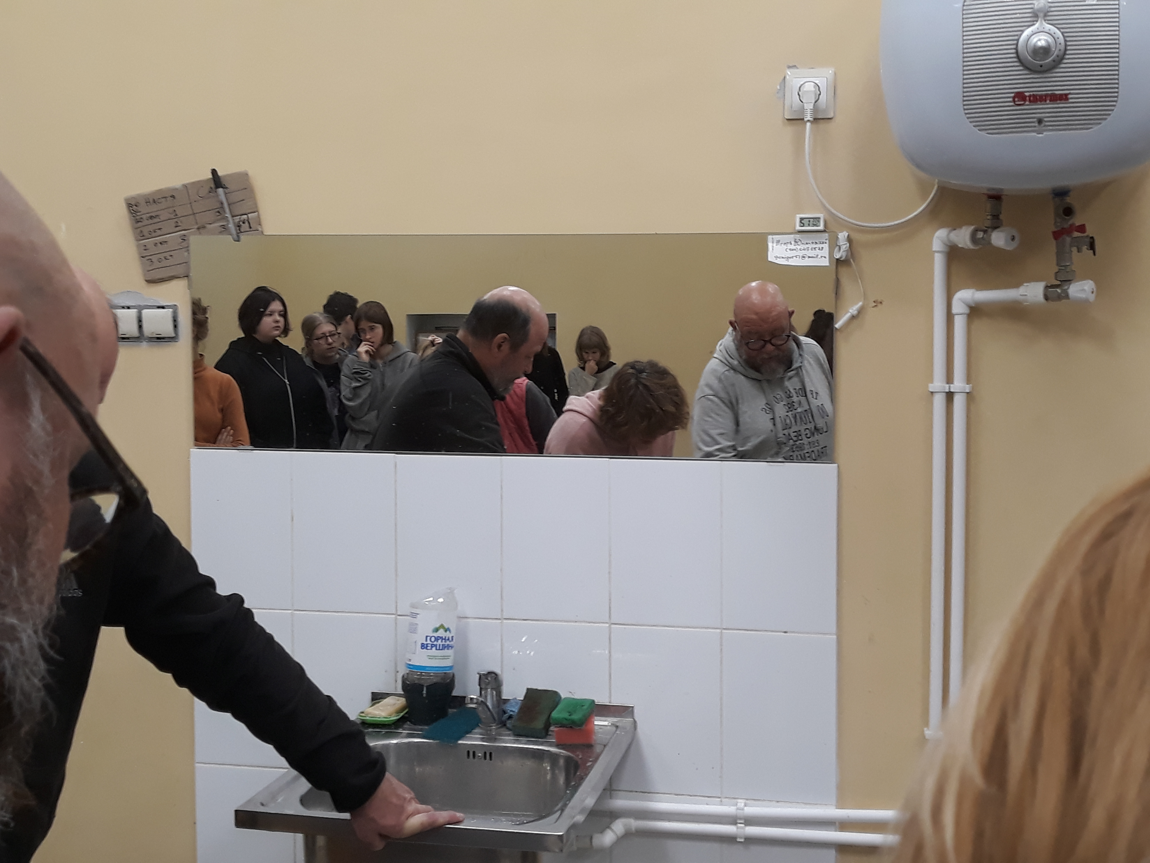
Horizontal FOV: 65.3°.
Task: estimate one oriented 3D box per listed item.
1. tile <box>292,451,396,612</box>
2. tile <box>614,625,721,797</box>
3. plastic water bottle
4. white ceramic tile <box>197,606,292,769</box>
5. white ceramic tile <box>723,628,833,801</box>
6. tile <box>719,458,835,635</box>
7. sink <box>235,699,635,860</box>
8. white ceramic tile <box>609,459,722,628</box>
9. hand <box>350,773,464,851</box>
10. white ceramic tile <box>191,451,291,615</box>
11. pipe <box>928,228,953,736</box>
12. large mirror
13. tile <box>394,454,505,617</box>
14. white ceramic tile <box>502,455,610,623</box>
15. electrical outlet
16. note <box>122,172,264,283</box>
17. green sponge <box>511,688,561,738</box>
[{"bbox_3d":[-0.436,0.193,1.698,0.200,0.300,0.009,1,2,8],"label":"tile"},{"bbox_3d":[0.161,0.500,1.613,0.198,0.298,0.009,1,2,7],"label":"tile"},{"bbox_3d":[-0.261,0.399,1.610,0.093,0.233,0.093,3,2,0],"label":"plastic water bottle"},{"bbox_3d":[-0.633,0.487,1.713,0.198,0.298,0.009,1,2,7],"label":"white ceramic tile"},{"bbox_3d":[0.363,0.509,1.599,0.200,0.300,0.009,1,2,8],"label":"white ceramic tile"},{"bbox_3d":[0.362,0.203,1.577,0.198,0.298,0.009,1,2,7],"label":"tile"},{"bbox_3d":[-0.193,0.588,1.434,0.488,0.182,0.440,1,2,12],"label":"sink"},{"bbox_3d":[0.163,0.203,1.617,0.200,0.300,0.009,1,2,8],"label":"white ceramic tile"},{"bbox_3d":[-0.236,0.537,1.265,0.160,0.100,0.100,1,2,8],"label":"hand"},{"bbox_3d":[-0.630,0.188,1.703,0.198,0.298,0.009,1,2,7],"label":"white ceramic tile"},{"bbox_3d":[0.619,0.107,1.529,0.025,0.900,0.025,0,2,8],"label":"pipe"},{"bbox_3d":[-0.141,-0.155,1.641,1.200,0.400,0.008,1,2,8],"label":"large mirror"},{"bbox_3d":[-0.233,0.194,1.652,0.198,0.298,0.009,1,2,7],"label":"tile"},{"bbox_3d":[-0.035,0.199,1.643,0.200,0.300,0.009,1,2,8],"label":"white ceramic tile"},{"bbox_3d":[0.406,-0.582,1.552,0.082,0.084,0.018,1,2,8],"label":"electrical outlet"},{"bbox_3d":[-0.726,-0.392,1.718,0.262,0.170,0.006,-12,0,8],"label":"note"},{"bbox_3d":[-0.067,0.486,1.557,0.060,0.028,0.088,1,30,15],"label":"green sponge"}]

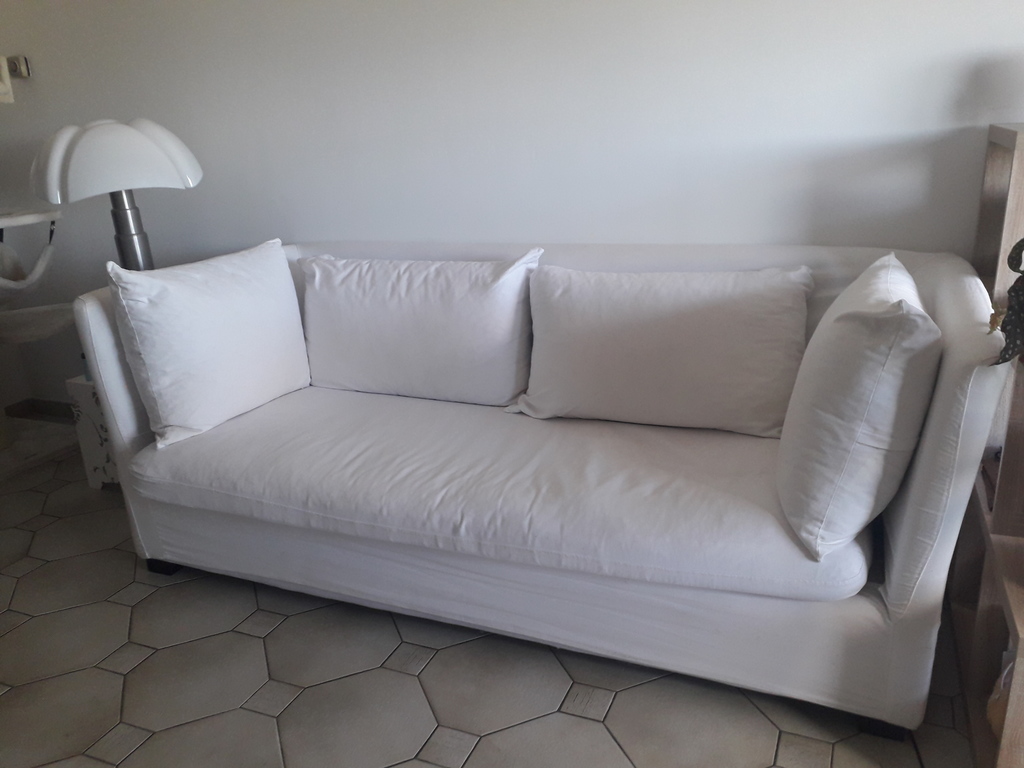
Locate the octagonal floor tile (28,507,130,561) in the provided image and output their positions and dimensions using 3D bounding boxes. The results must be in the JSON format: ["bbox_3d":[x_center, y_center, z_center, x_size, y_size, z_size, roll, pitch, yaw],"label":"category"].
[{"bbox_3d":[-1.421,0.503,2.670,0.317,0.010,0.317,-10,19,-20],"label":"octagonal floor tile"}]

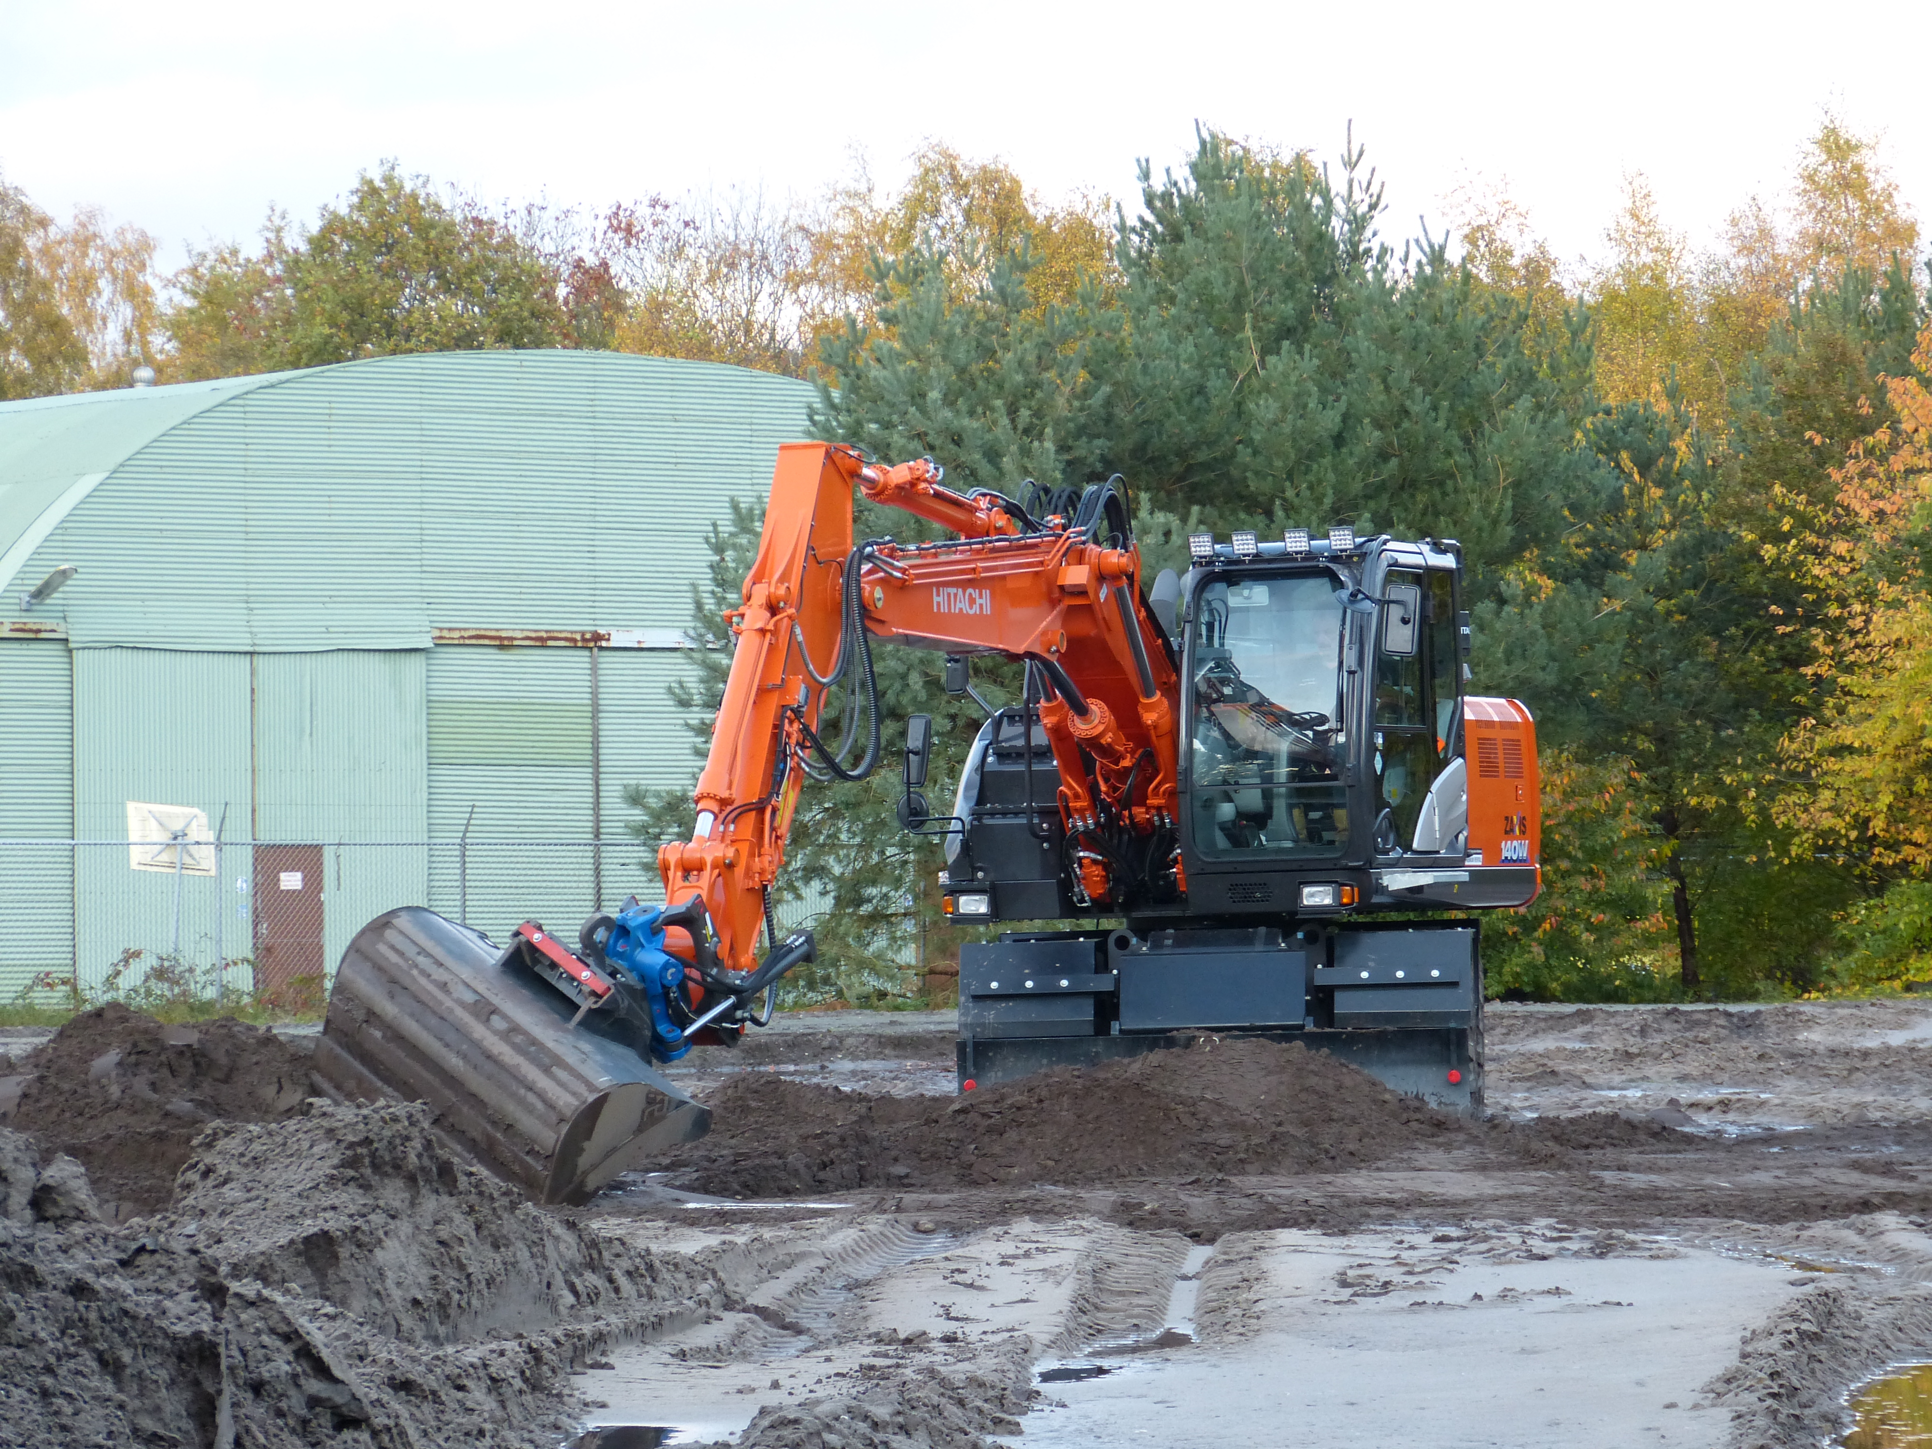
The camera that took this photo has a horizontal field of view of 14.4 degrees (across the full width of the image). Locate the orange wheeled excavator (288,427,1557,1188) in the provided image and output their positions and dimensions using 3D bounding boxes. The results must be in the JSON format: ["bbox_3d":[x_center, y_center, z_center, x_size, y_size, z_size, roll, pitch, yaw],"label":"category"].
[{"bbox_3d":[0.340,0.458,37.700,3.250,3.420,8.800,0,-1,21],"label":"orange wheeled excavator"}]

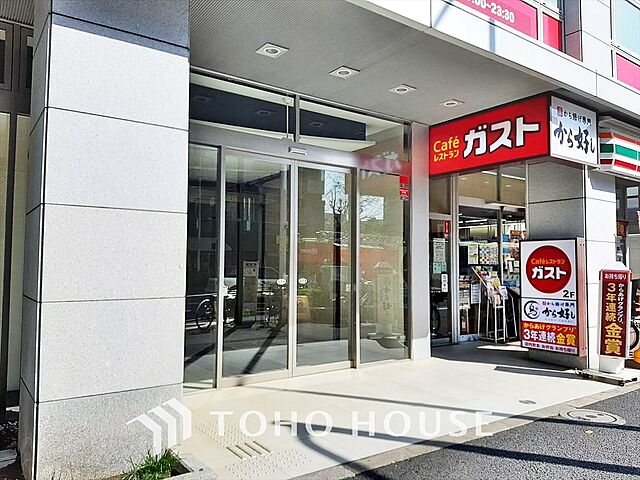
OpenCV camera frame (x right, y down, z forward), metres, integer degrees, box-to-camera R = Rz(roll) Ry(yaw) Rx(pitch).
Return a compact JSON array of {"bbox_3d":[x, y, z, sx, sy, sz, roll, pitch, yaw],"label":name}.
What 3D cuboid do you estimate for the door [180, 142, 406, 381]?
[{"bbox_3d":[-0.142,0.242,5.990,3.494,2.861,0.174,2,-3,-36],"label":"door"}]

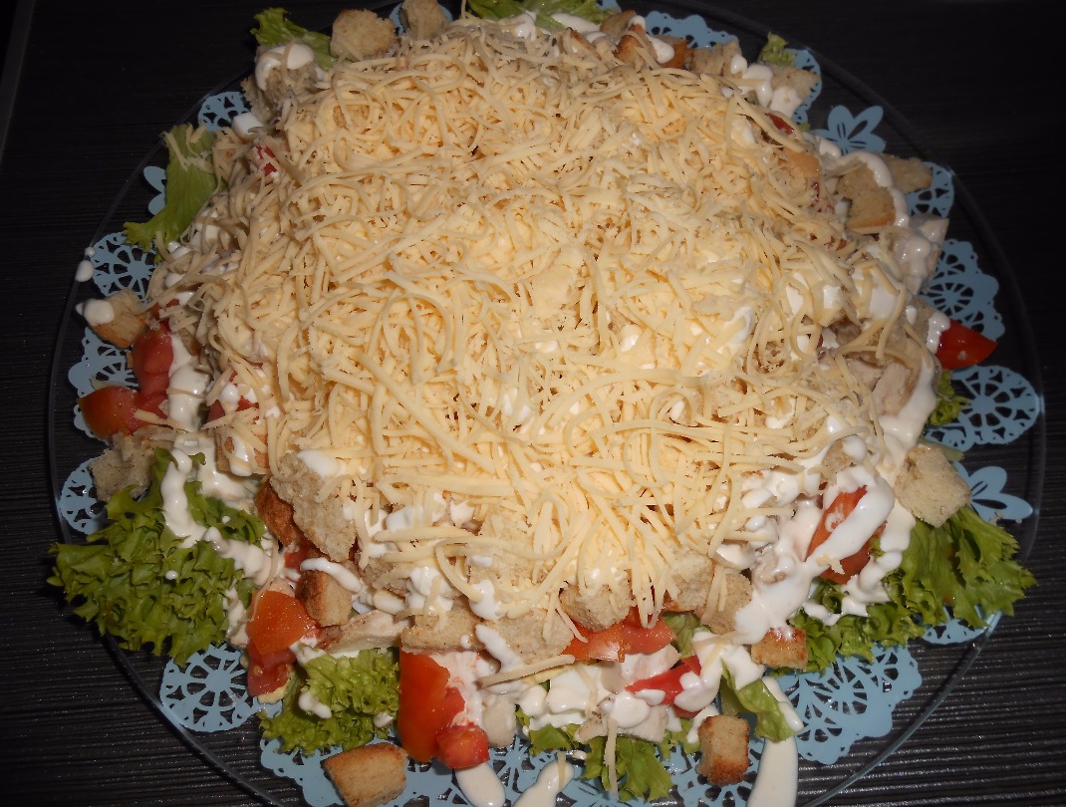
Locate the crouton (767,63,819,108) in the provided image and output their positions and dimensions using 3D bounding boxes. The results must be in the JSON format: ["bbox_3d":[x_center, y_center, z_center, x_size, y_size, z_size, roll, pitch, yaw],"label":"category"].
[{"bbox_3d":[0.094,-0.116,0.294,0.015,0.009,0.011,18,76,19],"label":"crouton"}]

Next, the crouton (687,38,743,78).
[{"bbox_3d":[0.070,-0.132,0.309,0.017,0.013,0.013,-4,66,-2],"label":"crouton"}]

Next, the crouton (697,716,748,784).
[{"bbox_3d":[0.052,0.096,0.223,0.011,0.011,0.014,2,37,0],"label":"crouton"}]

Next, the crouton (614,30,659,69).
[{"bbox_3d":[0.038,-0.132,0.304,0.015,0.013,0.014,-18,68,-8],"label":"crouton"}]

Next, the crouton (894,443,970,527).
[{"bbox_3d":[0.119,0.024,0.240,0.015,0.013,0.015,-37,71,-15],"label":"crouton"}]

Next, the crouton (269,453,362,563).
[{"bbox_3d":[-0.057,0.028,0.212,0.015,0.013,0.025,-41,85,-13],"label":"crouton"}]

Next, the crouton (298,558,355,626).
[{"bbox_3d":[-0.054,0.050,0.213,0.011,0.010,0.015,-15,63,33],"label":"crouton"}]

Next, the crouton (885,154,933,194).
[{"bbox_3d":[0.133,-0.082,0.290,0.017,0.012,0.013,-4,66,-2],"label":"crouton"}]

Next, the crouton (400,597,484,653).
[{"bbox_3d":[-0.023,0.056,0.206,0.020,0.010,0.010,1,40,-13],"label":"crouton"}]

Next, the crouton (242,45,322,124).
[{"bbox_3d":[-0.089,-0.114,0.287,0.022,0.017,0.018,13,68,-8],"label":"crouton"}]

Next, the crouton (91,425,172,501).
[{"bbox_3d":[-0.122,0.019,0.247,0.017,0.014,0.017,9,66,4],"label":"crouton"}]

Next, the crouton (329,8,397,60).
[{"bbox_3d":[-0.062,-0.136,0.298,0.023,0.013,0.014,1,94,-10],"label":"crouton"}]

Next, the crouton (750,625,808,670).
[{"bbox_3d":[0.067,0.066,0.219,0.014,0.010,0.009,-9,101,16],"label":"crouton"}]

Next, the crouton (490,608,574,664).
[{"bbox_3d":[-0.001,0.062,0.214,0.021,0.013,0.013,0,66,0],"label":"crouton"}]

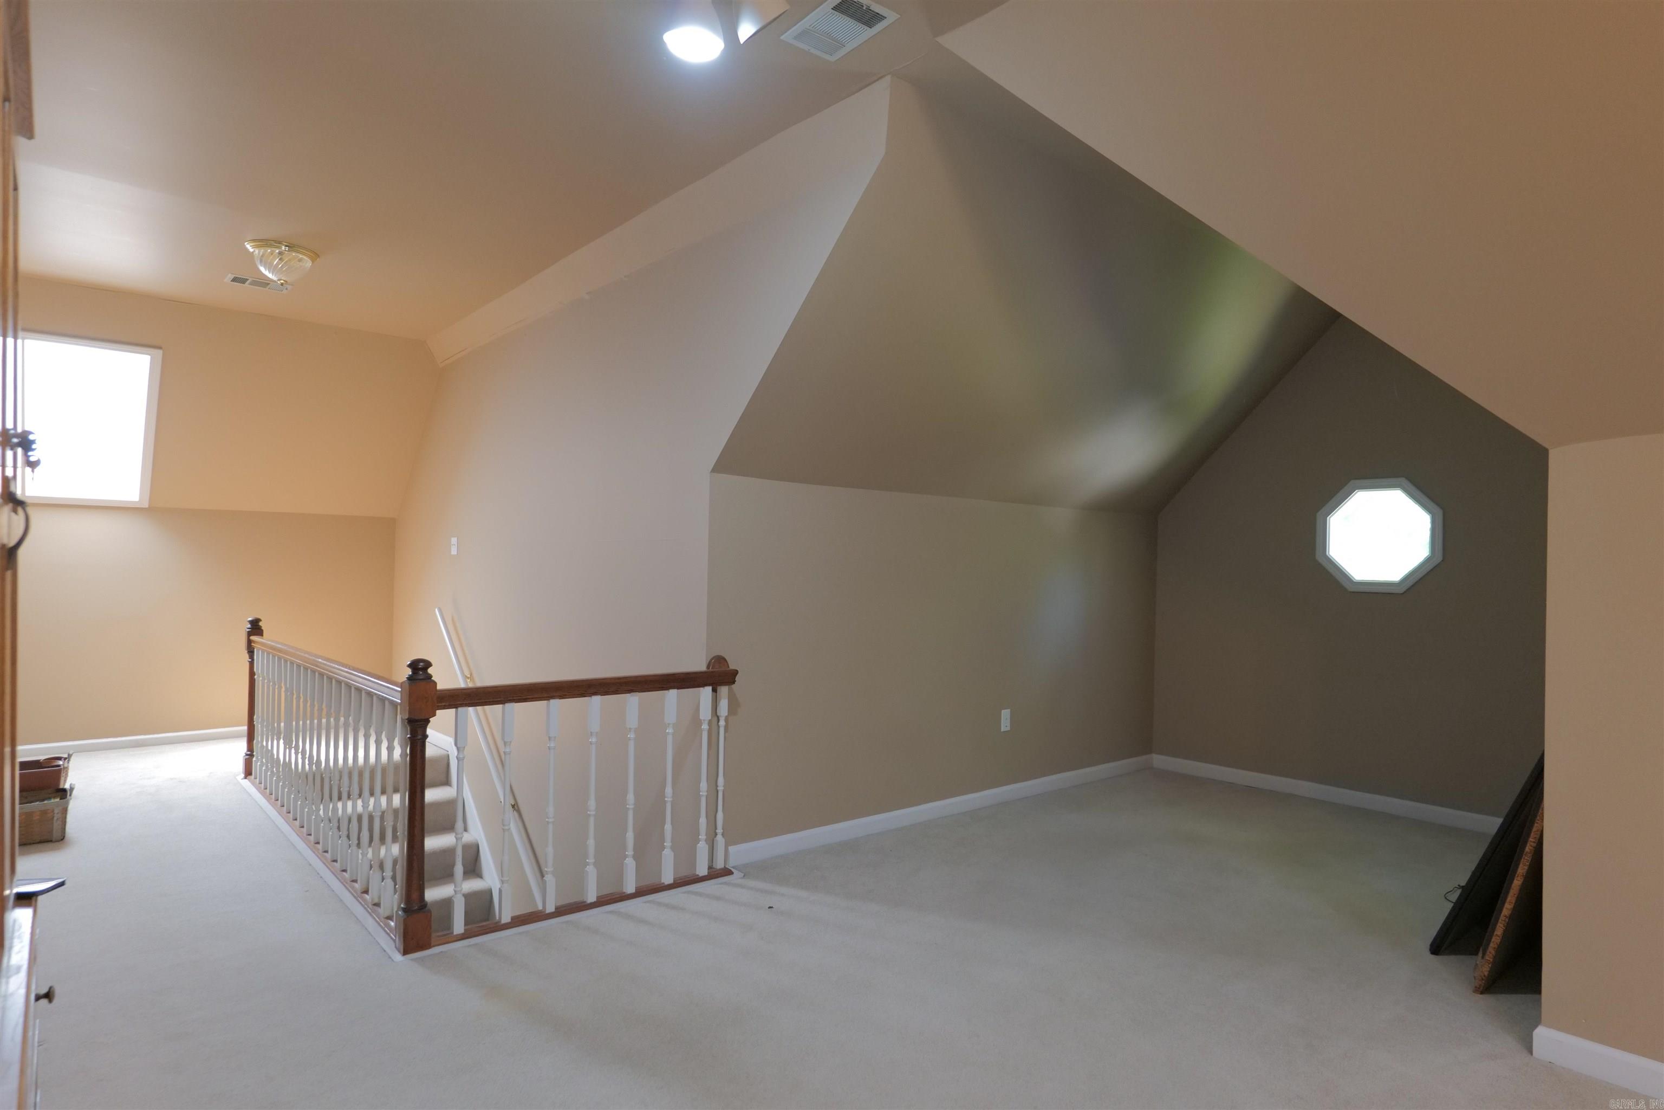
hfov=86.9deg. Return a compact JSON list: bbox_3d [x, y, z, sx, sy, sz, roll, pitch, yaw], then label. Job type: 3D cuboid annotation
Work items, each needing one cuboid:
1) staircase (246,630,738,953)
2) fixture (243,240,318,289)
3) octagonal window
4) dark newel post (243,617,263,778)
[{"bbox_3d":[-1.910,0.848,4.440,1.310,0.950,3.100,1,-1,-40],"label":"staircase"},{"bbox_3d":[-2.720,-1.420,4.360,0.305,0.170,0.305,1,-1,-40],"label":"fixture"},{"bbox_3d":[2.986,-0.104,4.805,0.070,0.630,0.620,1,-1,-41],"label":"octagonal window"},{"bbox_3d":[-3.440,0.850,5.220,0.085,0.955,0.085,1,-1,-40],"label":"dark newel post"}]

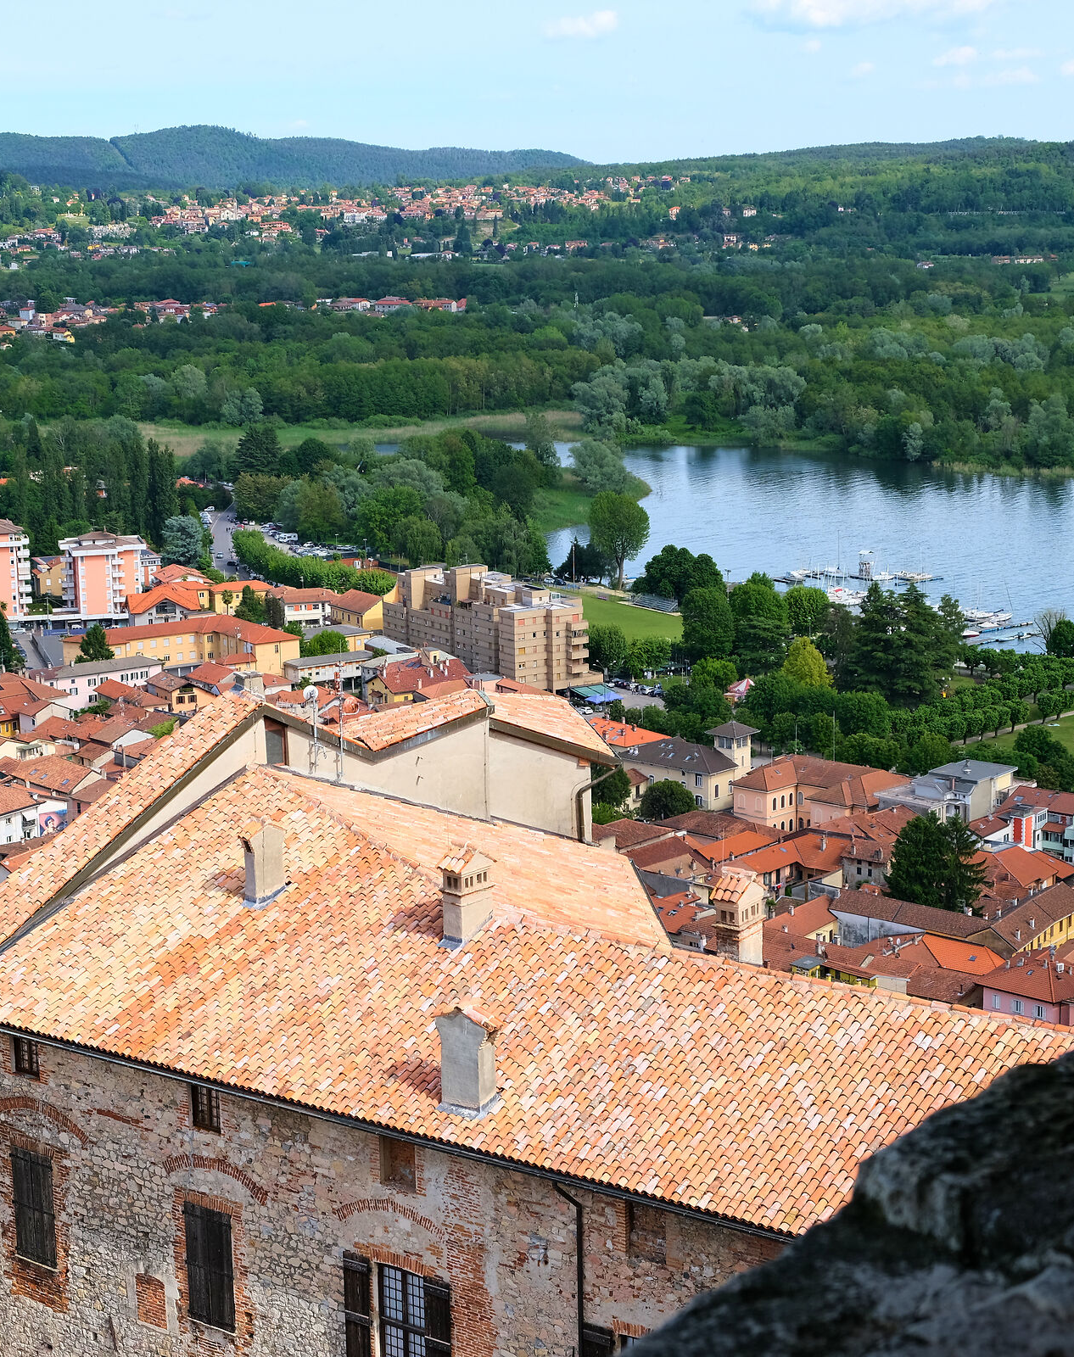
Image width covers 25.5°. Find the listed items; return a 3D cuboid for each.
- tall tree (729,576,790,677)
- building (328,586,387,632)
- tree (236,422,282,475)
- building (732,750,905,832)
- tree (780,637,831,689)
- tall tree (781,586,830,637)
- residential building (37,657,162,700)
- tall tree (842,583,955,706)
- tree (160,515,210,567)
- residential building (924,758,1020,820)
[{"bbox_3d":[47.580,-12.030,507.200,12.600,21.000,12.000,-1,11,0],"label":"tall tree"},{"bbox_3d":[-41.383,-16.588,579.234,11.200,8.600,17.200,-8,14,-31],"label":"building"},{"bbox_3d":[-106.339,-85.769,906.386,16.500,21.000,16.500,-2,11,-6],"label":"tree"},{"bbox_3d":[44.483,19.775,372.666,24.000,12.200,16.300,9,15,42],"label":"building"},{"bbox_3d":[58.638,-2.687,517.630,10.800,13.300,10.500,0,12,6],"label":"tree"},{"bbox_3d":[62.390,-14.510,550.770,10.500,13.000,10.500,-1,12,0],"label":"tall tree"},{"bbox_3d":[-88.180,1.790,474.640,26.000,9.600,9.500,-10,14,-39],"label":"residential building"},{"bbox_3d":[78.418,-8.337,513.368,24.000,25.500,21.000,1,12,9],"label":"tall tree"},{"bbox_3d":[-101.310,-39.430,677.660,12.300,15.000,12.300,-1,12,0],"label":"tree"},{"bbox_3d":[68.540,19.020,376.700,10.400,9.300,13.200,9,14,40],"label":"residential building"}]

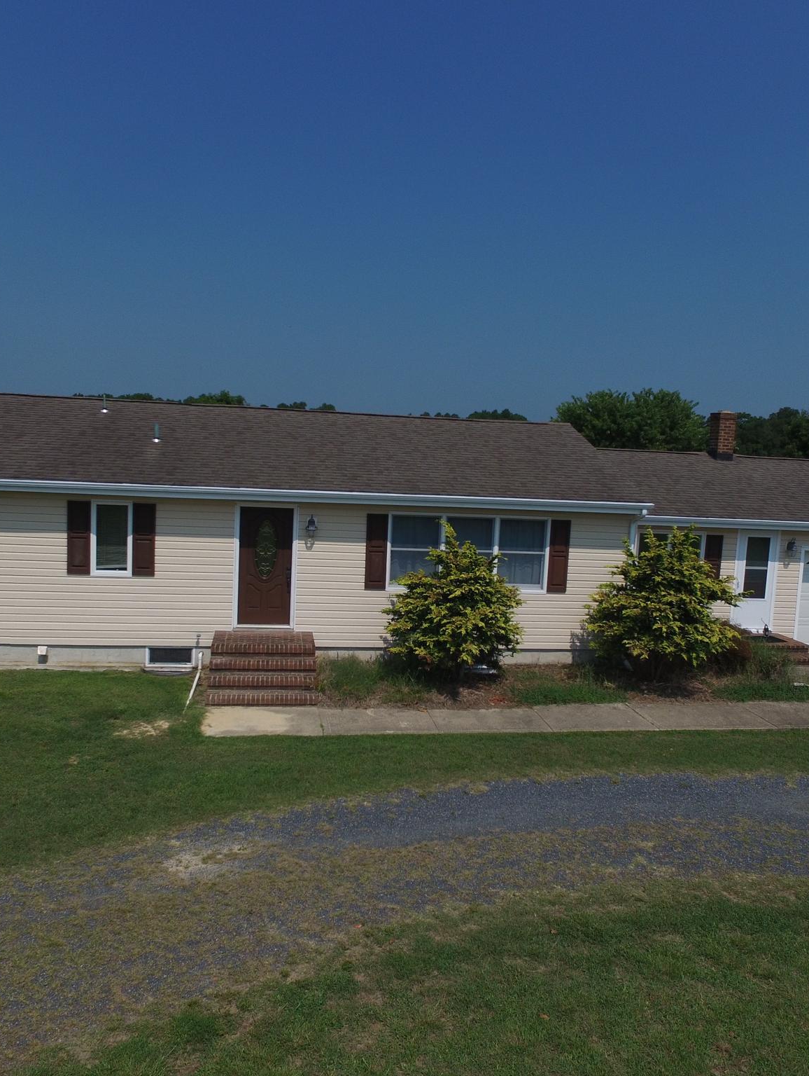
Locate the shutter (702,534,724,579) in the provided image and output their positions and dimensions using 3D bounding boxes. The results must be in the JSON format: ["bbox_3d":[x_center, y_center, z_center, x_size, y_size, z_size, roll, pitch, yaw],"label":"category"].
[{"bbox_3d":[6.319,0.567,16.948,0.372,1.242,0.051,2,6,-9],"label":"shutter"}]

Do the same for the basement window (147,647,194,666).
[{"bbox_3d":[-3.991,2.041,14.169,0.815,0.334,0.121,2,6,-9],"label":"basement window"}]

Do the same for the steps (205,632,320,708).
[{"bbox_3d":[-2.298,2.084,13.489,1.680,0.724,1.822,2,6,-9],"label":"steps"}]

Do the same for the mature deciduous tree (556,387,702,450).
[{"bbox_3d":[9.244,-2.609,34.271,6.780,7.033,6.578,2,6,-9],"label":"mature deciduous tree"}]

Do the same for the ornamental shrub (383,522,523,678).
[{"bbox_3d":[0.825,1.138,13.890,2.226,2.732,2.075,2,6,-9],"label":"ornamental shrub"}]

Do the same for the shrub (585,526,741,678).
[{"bbox_3d":[4.562,1.204,14.554,2.530,2.813,2.328,2,6,-9],"label":"shrub"}]

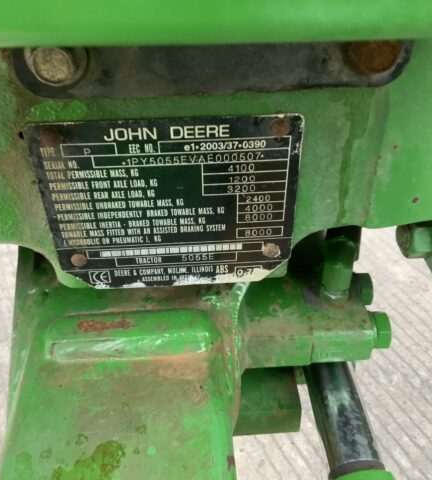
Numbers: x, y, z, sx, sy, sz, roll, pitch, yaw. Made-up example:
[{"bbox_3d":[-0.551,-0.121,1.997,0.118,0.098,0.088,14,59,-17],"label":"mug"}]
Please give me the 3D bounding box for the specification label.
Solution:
[{"bbox_3d":[-0.021,-0.014,0.261,0.120,0.099,0.003,-3,40,-2],"label":"specification label"}]

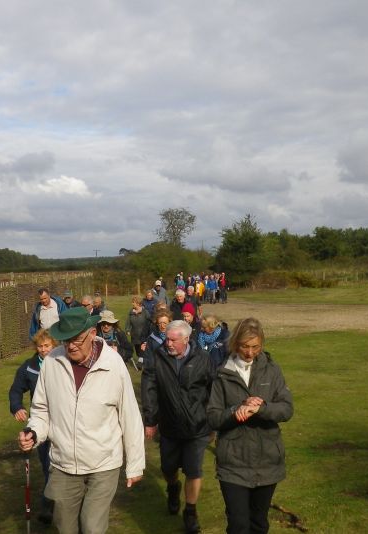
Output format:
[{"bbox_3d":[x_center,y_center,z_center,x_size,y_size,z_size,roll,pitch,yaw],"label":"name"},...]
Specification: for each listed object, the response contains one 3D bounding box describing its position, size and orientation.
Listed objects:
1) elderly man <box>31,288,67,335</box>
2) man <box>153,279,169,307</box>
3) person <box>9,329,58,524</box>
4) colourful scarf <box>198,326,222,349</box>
[{"bbox_3d":[-1.990,1.220,10.400,0.580,1.780,0.420,0,0,-6],"label":"elderly man"},{"bbox_3d":[-0.570,1.220,18.300,0.520,1.750,0.380,0,0,-3],"label":"man"},{"bbox_3d":[-1.140,1.300,5.800,0.560,1.610,0.420,0,0,-5],"label":"person"},{"bbox_3d":[0.290,0.790,7.800,0.270,0.250,0.240,0,0,11],"label":"colourful scarf"}]

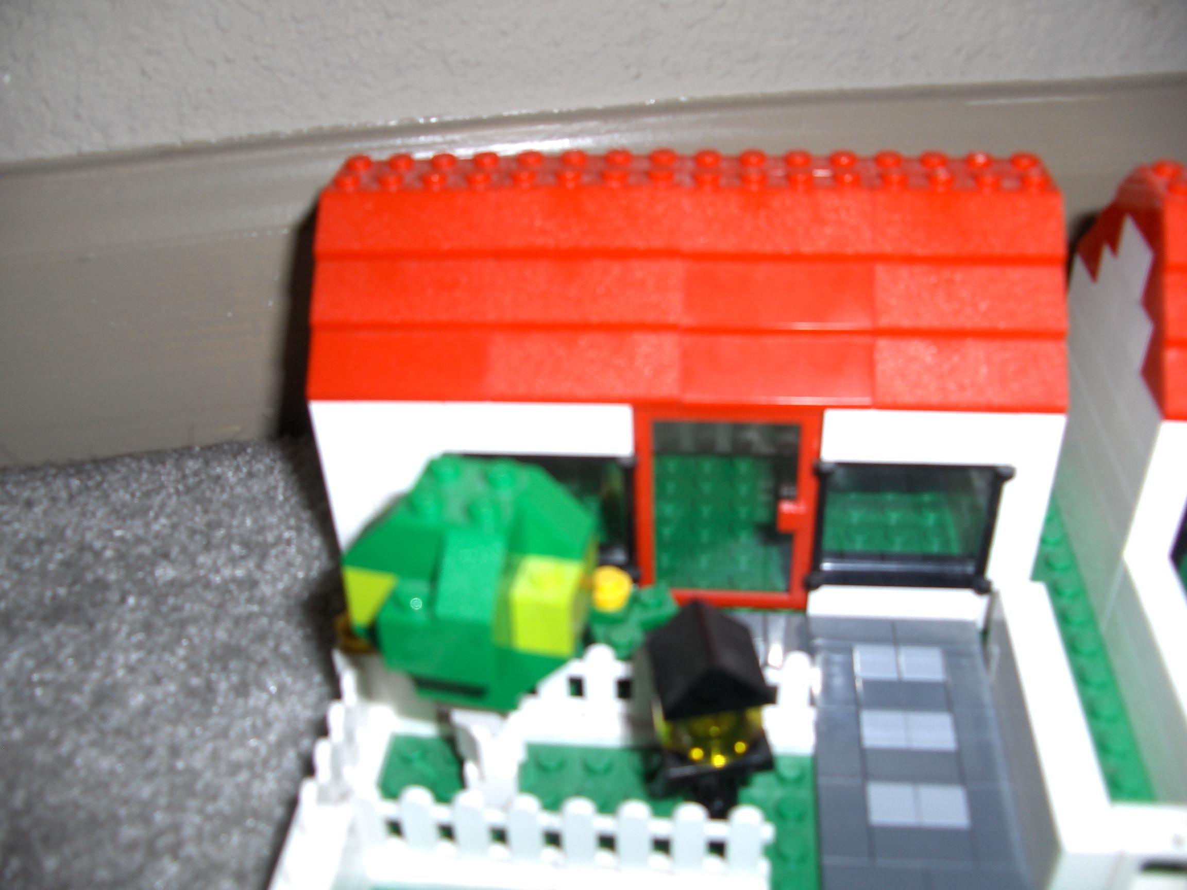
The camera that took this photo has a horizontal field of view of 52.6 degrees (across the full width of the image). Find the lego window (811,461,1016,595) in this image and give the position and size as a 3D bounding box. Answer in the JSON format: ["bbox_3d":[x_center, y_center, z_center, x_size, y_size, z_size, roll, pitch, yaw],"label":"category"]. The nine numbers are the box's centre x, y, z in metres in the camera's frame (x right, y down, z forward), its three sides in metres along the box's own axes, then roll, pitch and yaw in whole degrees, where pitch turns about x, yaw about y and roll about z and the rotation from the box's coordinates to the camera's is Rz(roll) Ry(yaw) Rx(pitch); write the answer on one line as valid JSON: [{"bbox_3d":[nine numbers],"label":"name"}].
[{"bbox_3d":[0.055,0.013,0.216,0.032,0.029,0.009,1,33,4],"label":"lego window"}]

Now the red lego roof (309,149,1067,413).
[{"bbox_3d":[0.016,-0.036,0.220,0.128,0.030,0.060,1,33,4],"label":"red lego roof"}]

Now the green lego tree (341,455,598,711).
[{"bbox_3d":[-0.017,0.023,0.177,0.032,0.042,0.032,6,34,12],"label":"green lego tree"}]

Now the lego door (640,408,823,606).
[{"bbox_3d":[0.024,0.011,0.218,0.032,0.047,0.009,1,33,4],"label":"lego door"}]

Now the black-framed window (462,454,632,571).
[{"bbox_3d":[-0.008,0.011,0.221,0.032,0.029,0.009,1,33,4],"label":"black-framed window"}]

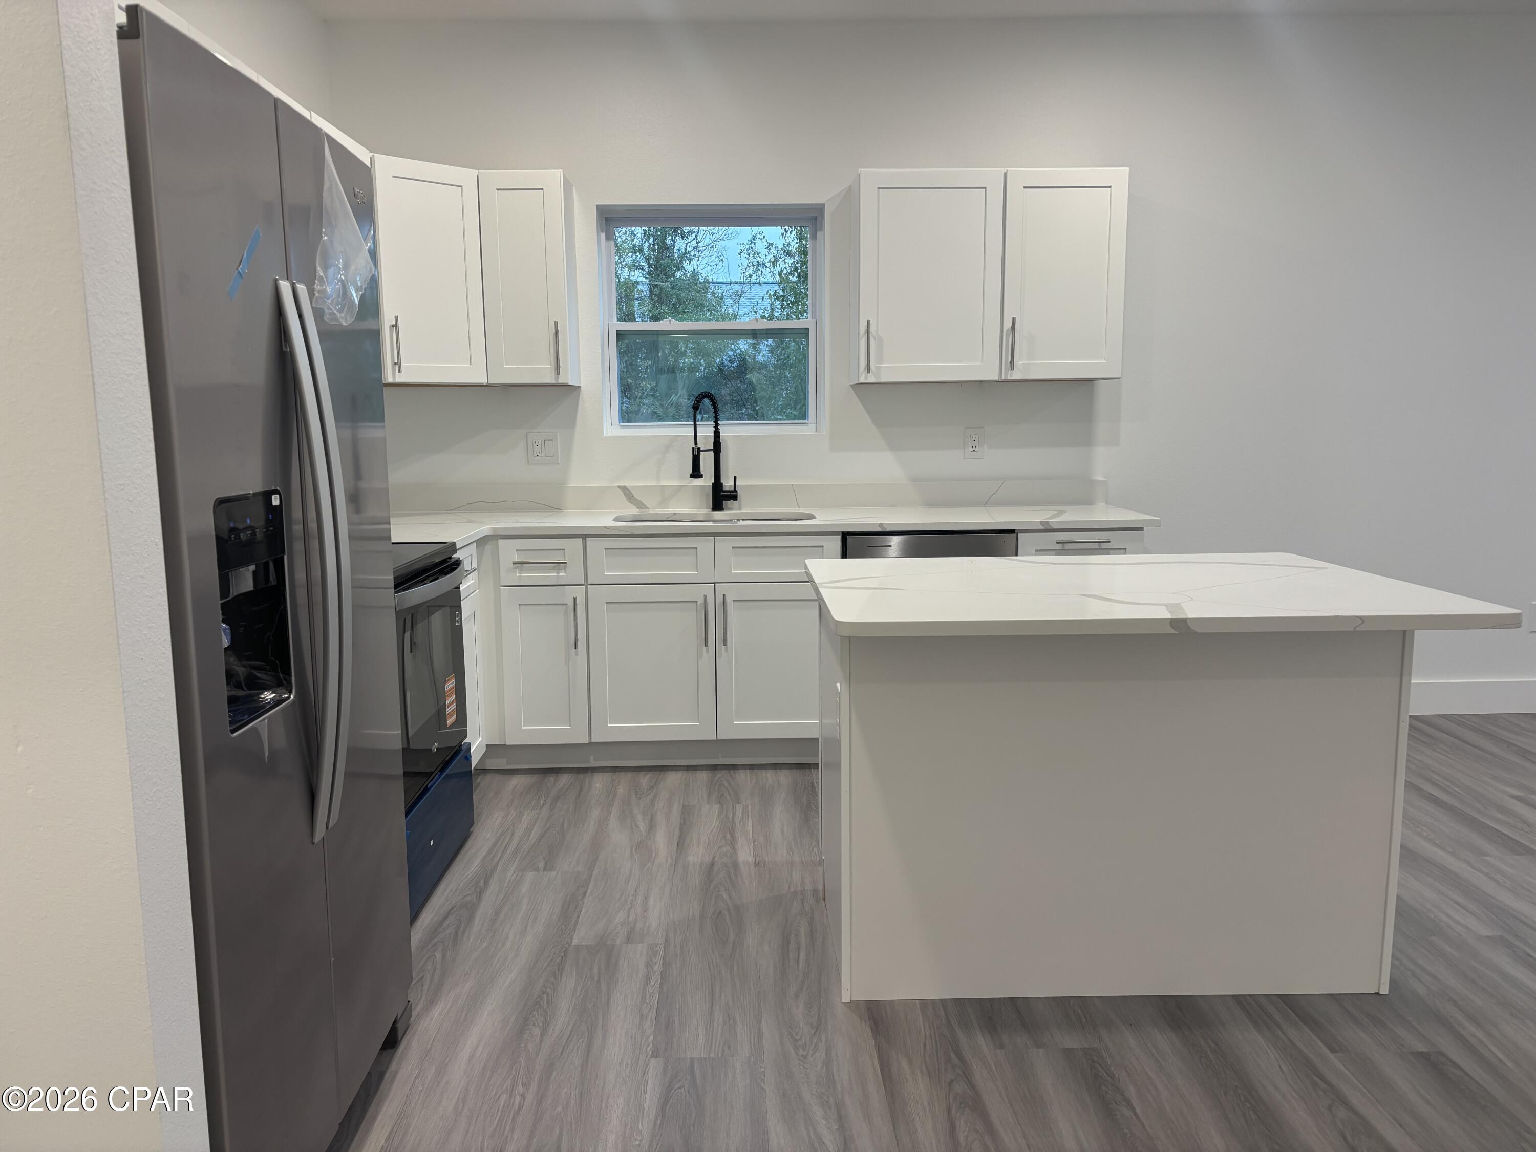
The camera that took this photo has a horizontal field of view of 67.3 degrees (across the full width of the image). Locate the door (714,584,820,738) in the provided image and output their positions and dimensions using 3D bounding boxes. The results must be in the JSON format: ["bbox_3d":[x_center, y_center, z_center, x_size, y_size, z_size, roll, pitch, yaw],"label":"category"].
[{"bbox_3d":[0.044,0.311,4.181,0.451,0.575,0.020,-1,8,-1],"label":"door"}]

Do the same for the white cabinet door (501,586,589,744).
[{"bbox_3d":[-0.801,0.322,4.166,0.298,0.575,0.020,-1,8,-1],"label":"white cabinet door"}]

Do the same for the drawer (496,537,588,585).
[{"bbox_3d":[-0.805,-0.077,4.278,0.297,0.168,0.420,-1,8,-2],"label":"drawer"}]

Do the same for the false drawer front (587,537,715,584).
[{"bbox_3d":[-0.413,-0.052,4.071,0.452,0.163,0.020,-1,8,-1],"label":"false drawer front"}]

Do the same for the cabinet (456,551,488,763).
[{"bbox_3d":[-1.291,0.299,3.814,0.600,0.810,0.380,-1,8,-1],"label":"cabinet"}]

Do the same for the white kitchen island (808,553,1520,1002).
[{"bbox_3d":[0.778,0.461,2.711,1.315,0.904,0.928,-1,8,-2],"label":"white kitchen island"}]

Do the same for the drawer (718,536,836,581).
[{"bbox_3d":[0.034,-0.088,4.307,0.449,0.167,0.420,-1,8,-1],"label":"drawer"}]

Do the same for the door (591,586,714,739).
[{"bbox_3d":[-0.414,0.317,4.173,0.451,0.575,0.020,-1,8,-1],"label":"door"}]

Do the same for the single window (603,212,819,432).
[{"bbox_3d":[-0.233,-1.043,4.741,0.890,0.890,0.080,-1,8,-1],"label":"single window"}]

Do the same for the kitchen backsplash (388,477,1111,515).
[{"bbox_3d":[-0.134,-0.315,4.682,3.017,0.106,0.030,-1,8,-1],"label":"kitchen backsplash"}]

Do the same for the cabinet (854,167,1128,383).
[{"bbox_3d":[0.830,-1.135,4.442,0.991,0.766,0.330,-1,8,-2],"label":"cabinet"}]

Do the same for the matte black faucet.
[{"bbox_3d":[-0.213,-0.481,4.484,0.132,0.470,0.247,2,9,16],"label":"matte black faucet"}]

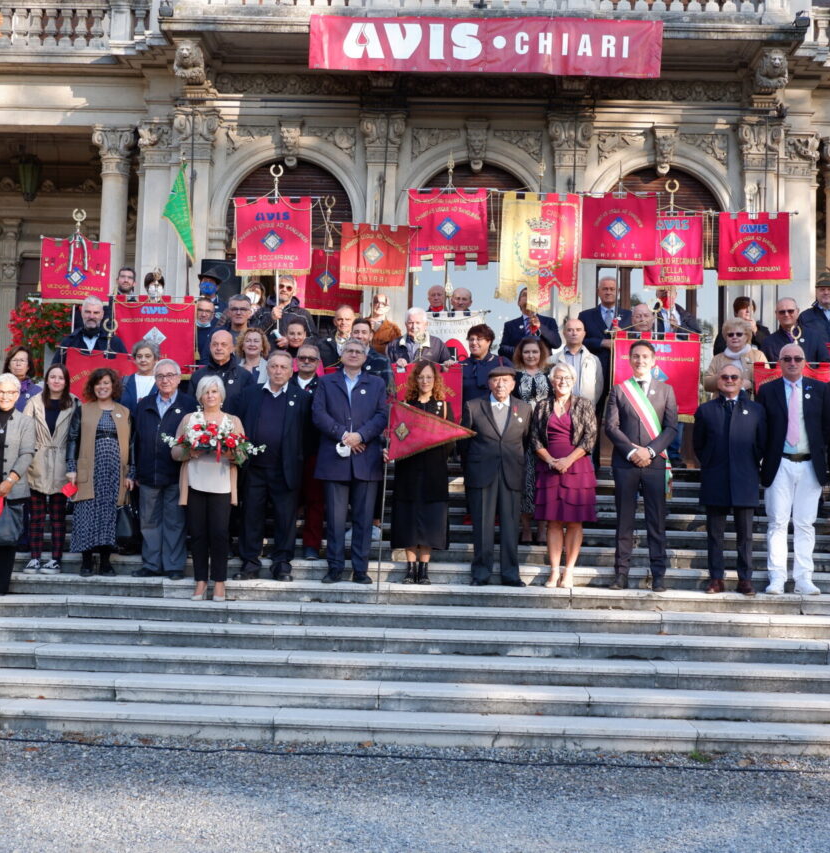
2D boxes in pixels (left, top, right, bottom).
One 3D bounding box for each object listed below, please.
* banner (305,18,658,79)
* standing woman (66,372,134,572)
[{"bbox_3d":[0.822,-4.433,14.928,4.100,0.640,0.070,1,-4,2],"label":"banner"},{"bbox_3d":[-2.407,0.343,9.765,0.520,1.600,0.360,2,-4,-5],"label":"standing woman"}]

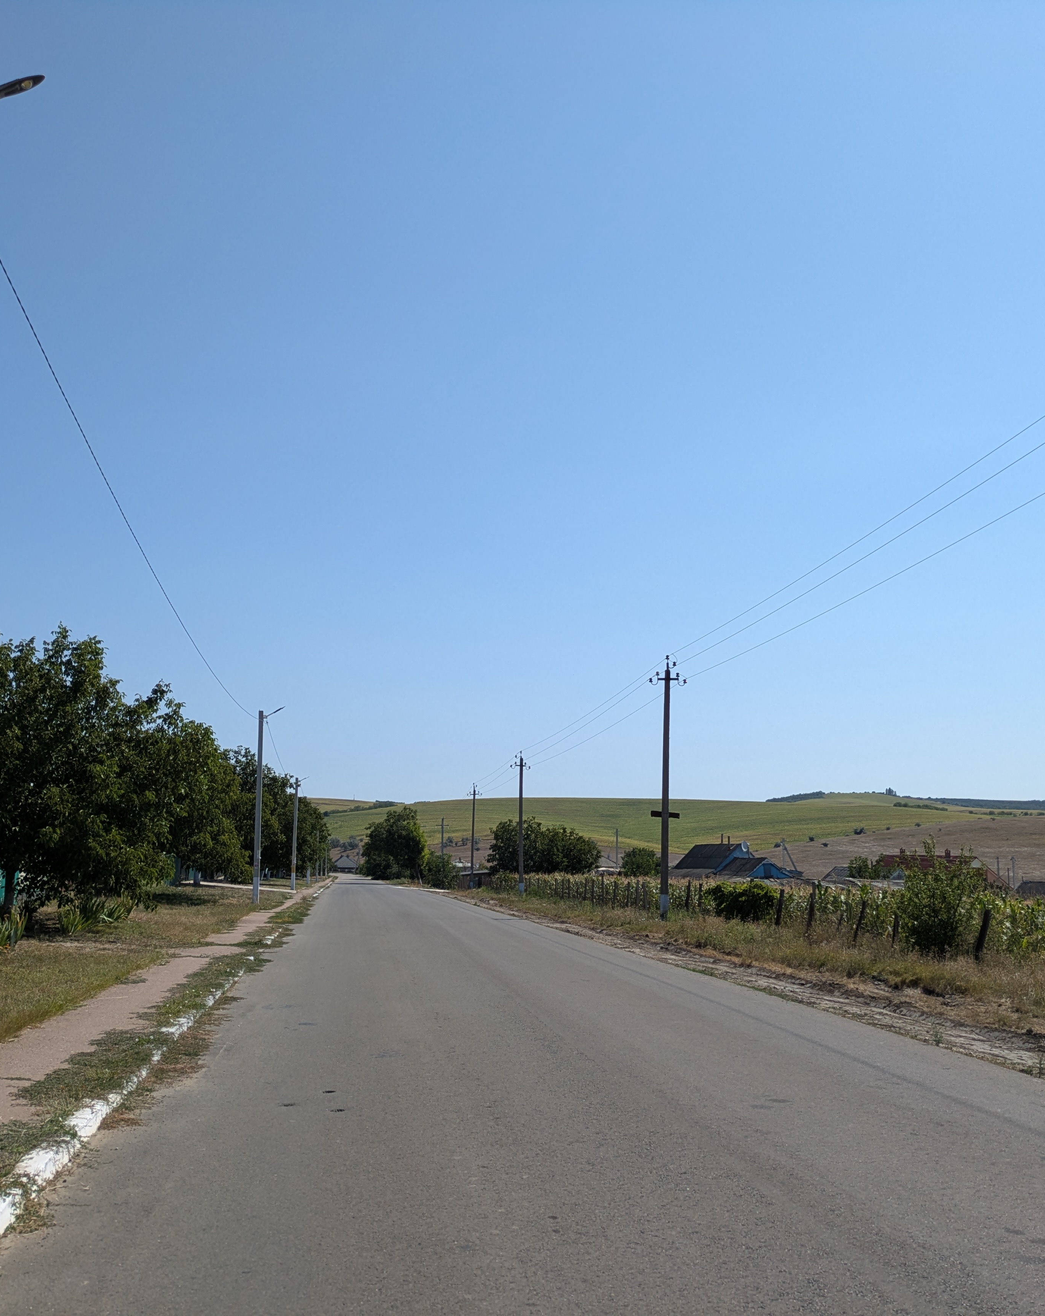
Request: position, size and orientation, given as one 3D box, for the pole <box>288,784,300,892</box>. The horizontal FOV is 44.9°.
[{"bbox_3d":[-15.513,12.087,86.175,0.400,7.570,0.300,2,-9,-8],"label":"pole"}]

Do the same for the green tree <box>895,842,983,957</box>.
[{"bbox_3d":[8.053,4.631,24.374,1.750,2.180,1.650,2,-9,-8],"label":"green tree"}]

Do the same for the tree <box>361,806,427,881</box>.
[{"bbox_3d":[-16.005,23.259,158.316,8.200,9.480,8.000,2,-9,-8],"label":"tree"}]

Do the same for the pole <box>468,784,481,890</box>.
[{"bbox_3d":[-3.711,13.835,98.048,1.080,8.140,0.300,2,-9,-8],"label":"pole"}]

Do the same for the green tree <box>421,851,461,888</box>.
[{"bbox_3d":[-7.227,18.423,110.476,3.500,3.360,3.400,2,-9,-8],"label":"green tree"}]

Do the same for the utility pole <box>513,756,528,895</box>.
[{"bbox_3d":[-0.040,9.588,73.409,1.080,8.150,0.300,2,-9,-8],"label":"utility pole"}]

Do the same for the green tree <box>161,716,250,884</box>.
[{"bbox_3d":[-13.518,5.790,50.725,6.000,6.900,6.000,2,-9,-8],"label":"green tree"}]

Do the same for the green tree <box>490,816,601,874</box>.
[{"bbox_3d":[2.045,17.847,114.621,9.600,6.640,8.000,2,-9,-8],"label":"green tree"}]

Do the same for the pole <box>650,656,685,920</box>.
[{"bbox_3d":[4.514,4.011,39.566,1.120,8.210,0.300,2,-9,-8],"label":"pole"}]

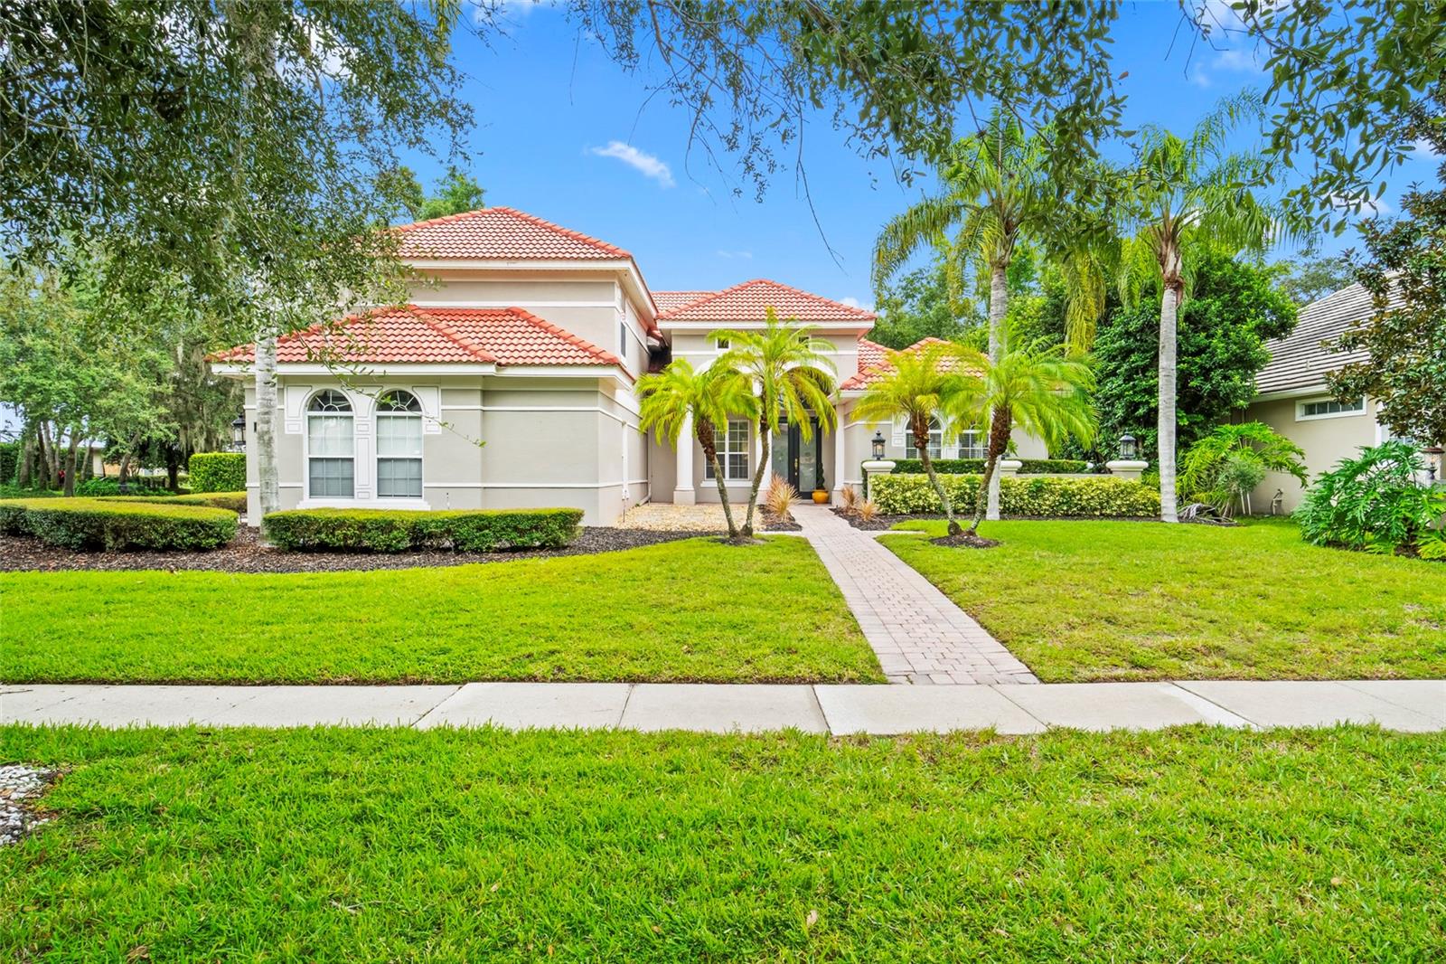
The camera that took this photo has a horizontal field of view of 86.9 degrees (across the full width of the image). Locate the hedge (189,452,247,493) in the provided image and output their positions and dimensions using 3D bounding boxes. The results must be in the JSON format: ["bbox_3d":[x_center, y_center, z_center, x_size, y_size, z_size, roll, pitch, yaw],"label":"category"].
[{"bbox_3d":[-15.100,-0.080,23.000,2.200,1.600,1.500,0,1,0],"label":"hedge"}]

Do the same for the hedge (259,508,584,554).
[{"bbox_3d":[-5.000,0.790,12.950,5.200,0.670,1.200,0,1,0],"label":"hedge"}]

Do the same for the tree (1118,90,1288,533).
[{"bbox_3d":[10.250,-3.680,16.300,3.800,9.100,3.900,0,1,0],"label":"tree"}]

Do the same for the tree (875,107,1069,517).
[{"bbox_3d":[5.500,-3.680,16.800,4.400,9.050,4.200,0,1,0],"label":"tree"}]

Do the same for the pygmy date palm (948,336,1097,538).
[{"bbox_3d":[5.600,-0.840,14.200,2.750,3.700,2.700,0,1,0],"label":"pygmy date palm"}]

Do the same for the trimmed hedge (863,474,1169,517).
[{"bbox_3d":[6.550,0.320,17.150,6.400,1.020,0.850,0,1,0],"label":"trimmed hedge"}]

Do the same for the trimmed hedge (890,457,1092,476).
[{"bbox_3d":[6.300,0.080,18.600,5.100,1.300,0.850,0,1,0],"label":"trimmed hedge"}]

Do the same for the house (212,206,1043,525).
[{"bbox_3d":[-0.500,-3.690,22.600,19.600,8.900,15.200,0,1,0],"label":"house"}]

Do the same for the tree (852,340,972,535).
[{"bbox_3d":[3.600,-0.800,14.200,2.350,3.620,2.400,0,1,0],"label":"tree"}]

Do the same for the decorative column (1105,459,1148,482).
[{"bbox_3d":[9.370,0.160,17.600,0.660,1.300,0.660,0,1,0],"label":"decorative column"}]

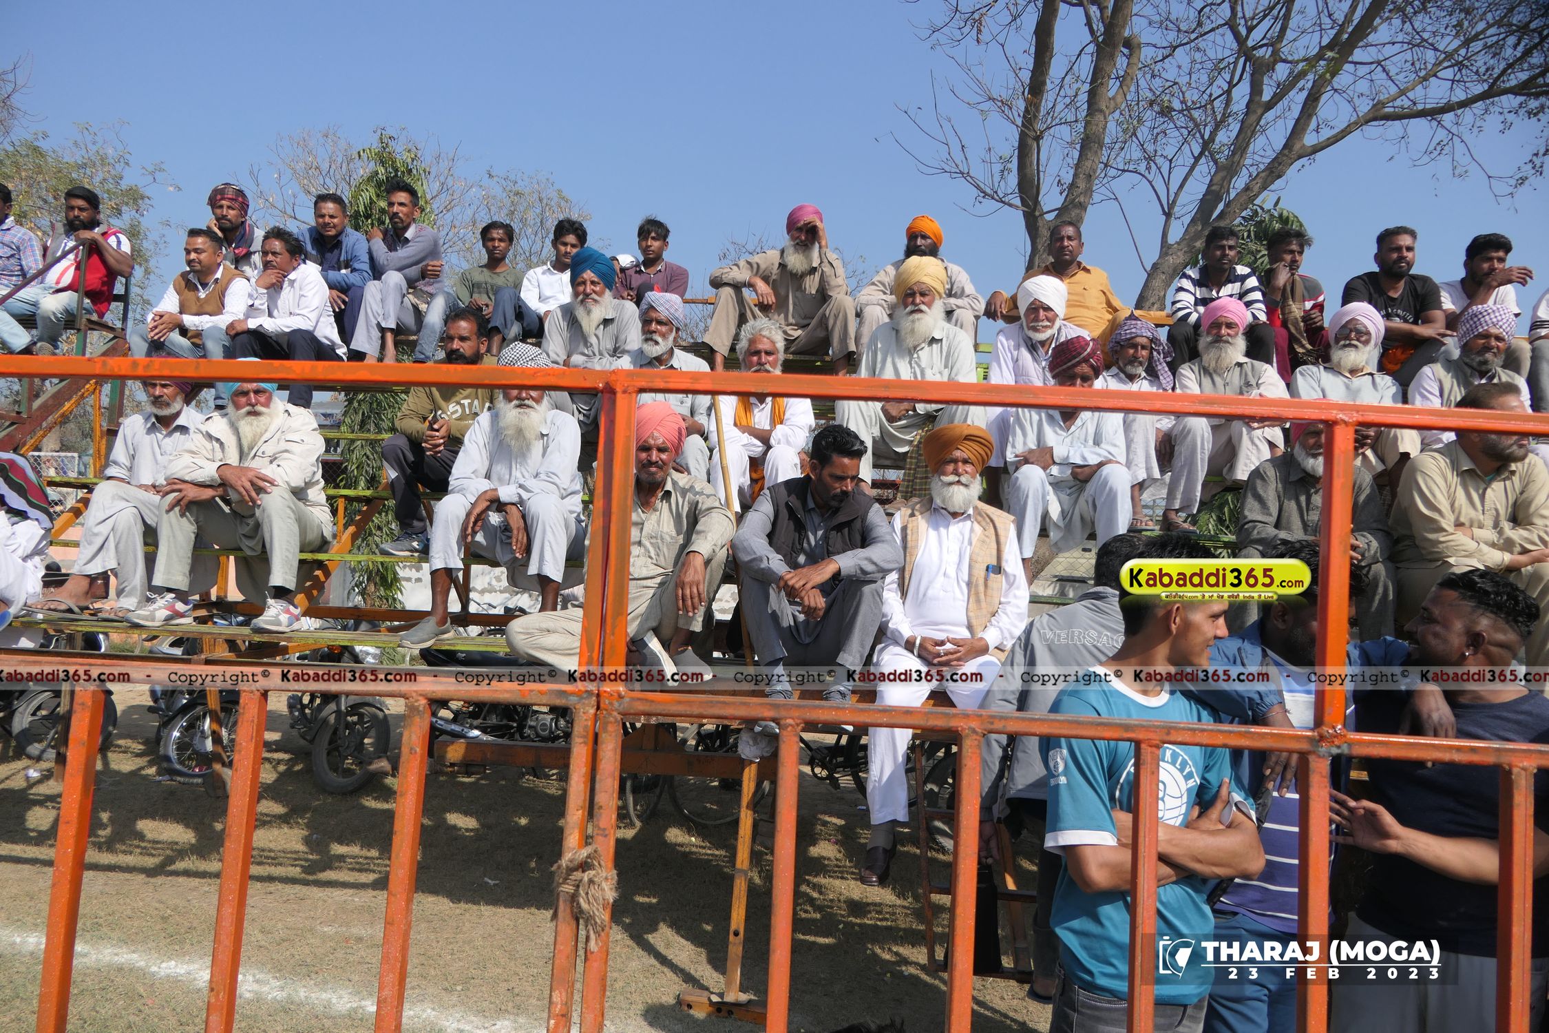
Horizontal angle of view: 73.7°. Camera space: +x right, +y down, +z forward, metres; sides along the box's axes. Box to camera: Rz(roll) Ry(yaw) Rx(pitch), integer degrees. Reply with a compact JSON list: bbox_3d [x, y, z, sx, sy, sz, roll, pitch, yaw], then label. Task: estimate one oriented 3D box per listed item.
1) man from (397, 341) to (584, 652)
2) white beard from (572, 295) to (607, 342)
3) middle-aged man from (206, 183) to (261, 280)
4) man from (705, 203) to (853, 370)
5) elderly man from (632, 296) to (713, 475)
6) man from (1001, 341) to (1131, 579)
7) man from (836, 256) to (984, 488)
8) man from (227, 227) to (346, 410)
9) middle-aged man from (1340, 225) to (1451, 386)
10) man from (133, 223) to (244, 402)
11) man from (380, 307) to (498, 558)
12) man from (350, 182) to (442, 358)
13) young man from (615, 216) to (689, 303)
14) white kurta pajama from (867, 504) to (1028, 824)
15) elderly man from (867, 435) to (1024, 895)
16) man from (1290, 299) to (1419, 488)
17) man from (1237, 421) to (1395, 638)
[{"bbox_3d":[-1.047,-0.114,3.914,0.560,1.145,0.820,3,-4,2],"label":"man"},{"bbox_3d":[-0.862,-0.922,4.824,0.170,0.220,0.140,3,-4,2],"label":"white beard"},{"bbox_3d":[-3.077,-1.296,5.753,0.520,1.216,0.800,4,-4,0],"label":"middle-aged man"},{"bbox_3d":[0.032,-1.127,5.444,0.660,1.143,0.800,3,-4,6],"label":"man"},{"bbox_3d":[-0.486,-0.376,4.360,0.500,1.236,0.800,2,-4,15],"label":"elderly man"},{"bbox_3d":[1.166,-0.288,4.154,0.500,0.937,0.720,3,-4,12],"label":"man"},{"bbox_3d":[0.598,-0.603,4.576,0.560,1.229,0.800,3,-4,9],"label":"man"},{"bbox_3d":[-2.568,-0.963,5.297,0.520,1.099,0.800,2,-4,17],"label":"man"},{"bbox_3d":[3.111,-0.927,5.200,0.560,1.095,0.700,2,-4,20],"label":"middle-aged man"},{"bbox_3d":[-2.940,-0.922,5.200,0.560,0.990,0.680,4,-4,-11],"label":"man"},{"bbox_3d":[-1.489,-0.389,4.680,0.550,1.152,0.750,3,-4,-2],"label":"man"},{"bbox_3d":[-1.977,-1.252,5.450,0.480,1.133,0.700,3,-4,-3],"label":"man"},{"bbox_3d":[-0.666,-1.123,5.600,0.470,1.043,0.700,3,-4,-3],"label":"young man"},{"bbox_3d":[0.638,0.492,3.737,0.560,1.120,0.660,2,-4,13],"label":"white kurta pajama"},{"bbox_3d":[0.640,0.432,3.741,0.570,1.600,0.720,2,-4,13],"label":"elderly man"},{"bbox_3d":[2.492,-0.409,4.396,0.520,1.116,0.800,2,-5,20],"label":"man"},{"bbox_3d":[2.169,0.067,4.163,0.580,1.170,0.700,1,-4,22],"label":"man"}]

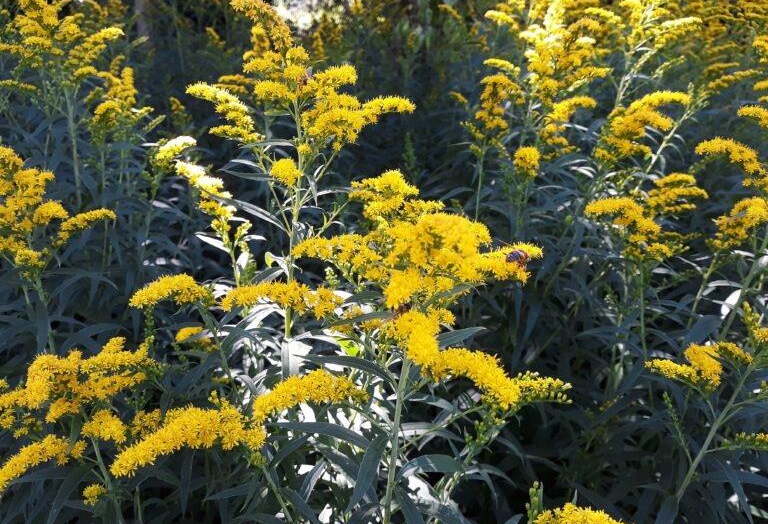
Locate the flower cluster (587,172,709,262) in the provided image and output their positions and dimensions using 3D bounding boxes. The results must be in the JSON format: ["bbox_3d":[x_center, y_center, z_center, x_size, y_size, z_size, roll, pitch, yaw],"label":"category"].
[{"bbox_3d":[0.306,-0.053,0.700,0.140,0.095,0.110,0,18,0],"label":"flower cluster"}]

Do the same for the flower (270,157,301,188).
[{"bbox_3d":[-0.079,-0.072,0.480,0.024,0.024,0.023,0,18,0],"label":"flower"}]

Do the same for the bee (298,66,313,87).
[{"bbox_3d":[-0.063,-0.149,0.480,0.013,0.013,0.009,-11,21,-31],"label":"bee"}]

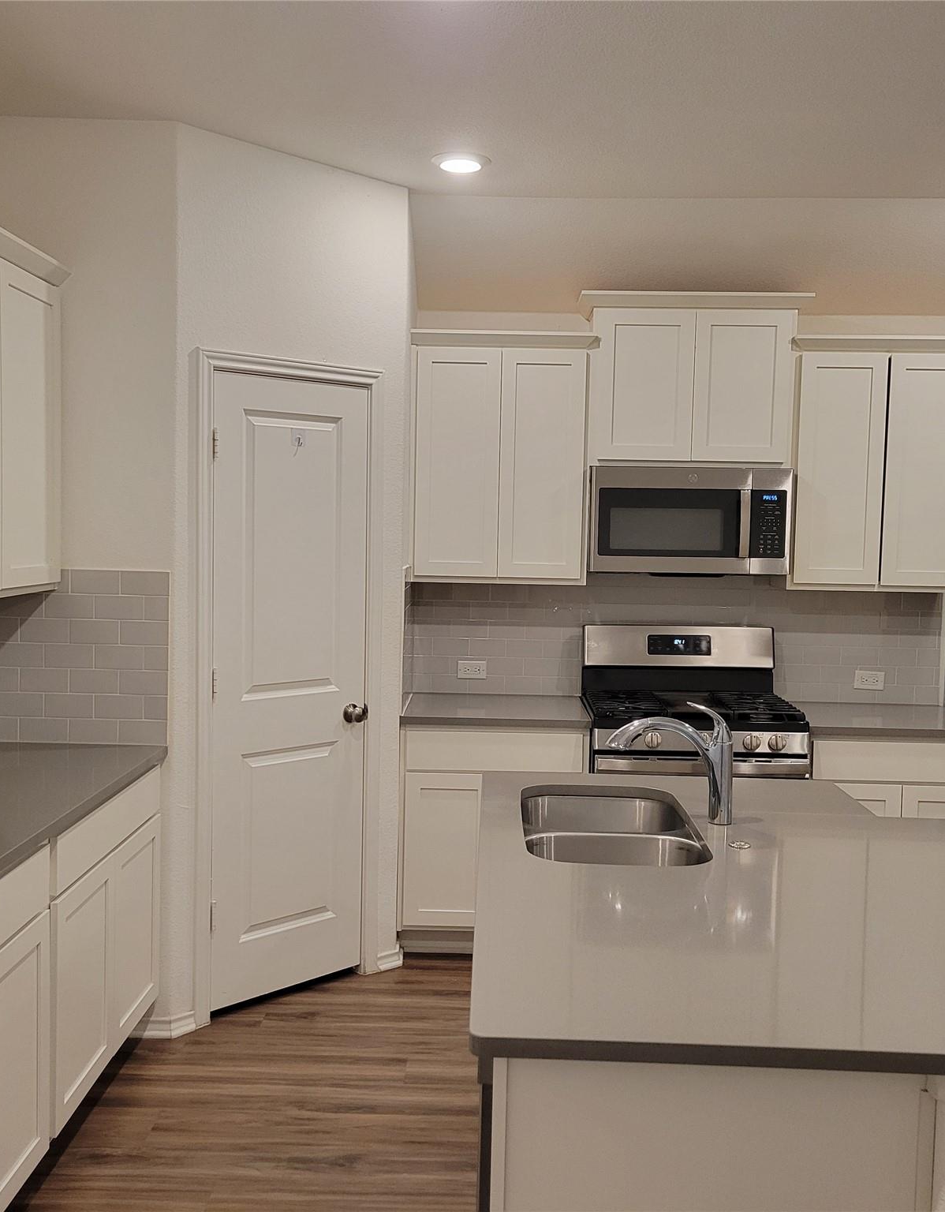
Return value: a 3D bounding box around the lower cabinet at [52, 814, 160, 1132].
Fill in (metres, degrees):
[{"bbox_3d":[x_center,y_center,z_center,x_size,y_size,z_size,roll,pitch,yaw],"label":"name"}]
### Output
[{"bbox_3d":[-1.272,0.891,3.279,0.620,0.823,0.856,1,4,1],"label":"lower cabinet"}]

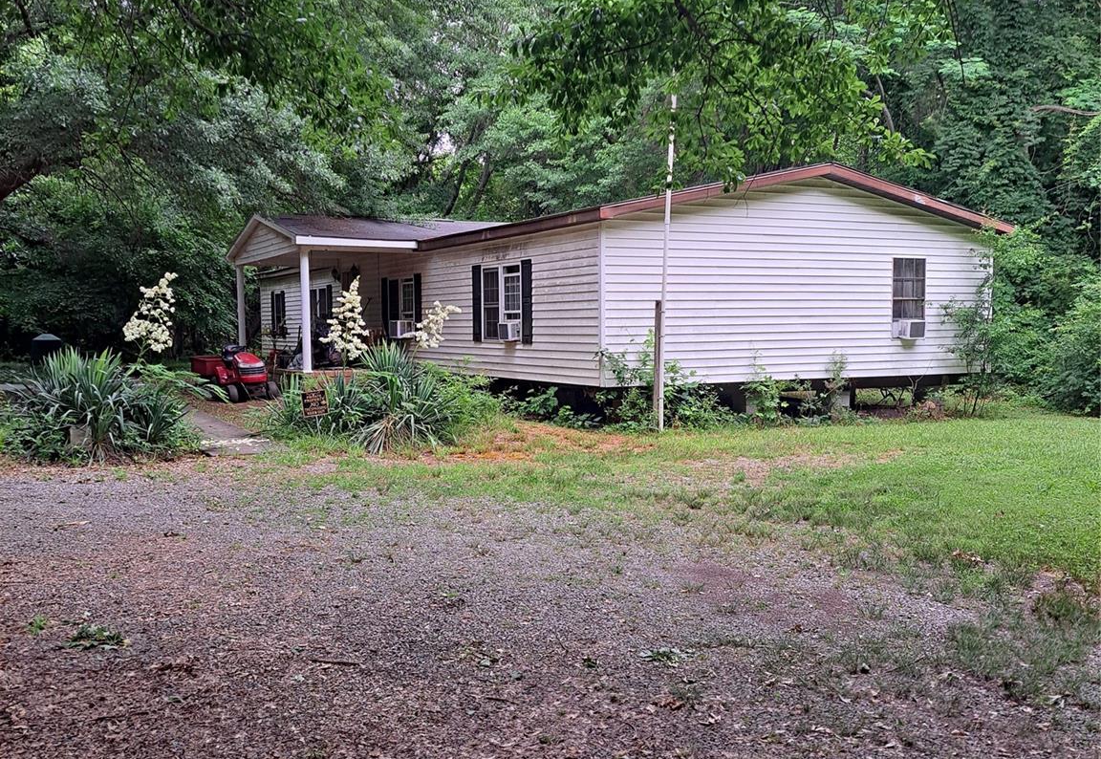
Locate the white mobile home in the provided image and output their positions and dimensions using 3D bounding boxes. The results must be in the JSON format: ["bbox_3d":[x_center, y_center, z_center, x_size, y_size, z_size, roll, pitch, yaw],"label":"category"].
[{"bbox_3d":[-1.630,-1.982,24.986,10.960,3.759,21.107,-2,4,-28],"label":"white mobile home"}]

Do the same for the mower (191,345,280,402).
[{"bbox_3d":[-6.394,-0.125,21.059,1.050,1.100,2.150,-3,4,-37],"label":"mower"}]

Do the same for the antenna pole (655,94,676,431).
[{"bbox_3d":[1.629,-1.636,14.168,0.100,4.720,0.090,2,3,0],"label":"antenna pole"}]

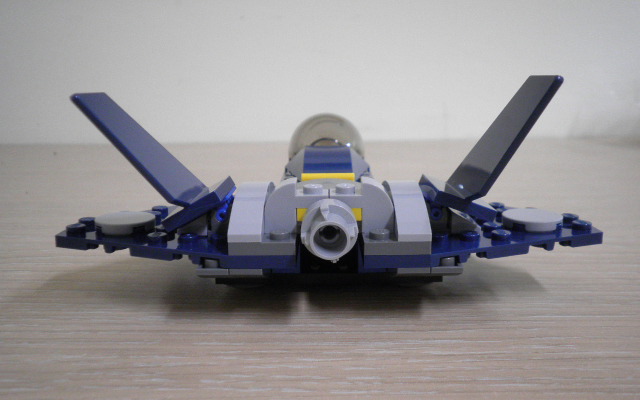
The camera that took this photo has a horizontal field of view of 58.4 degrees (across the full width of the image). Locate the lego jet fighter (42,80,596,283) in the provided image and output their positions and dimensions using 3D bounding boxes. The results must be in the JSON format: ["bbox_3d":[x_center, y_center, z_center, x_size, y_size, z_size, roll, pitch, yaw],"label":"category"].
[{"bbox_3d":[0.003,-0.014,0.202,0.144,0.059,0.161,0,14,0],"label":"lego jet fighter"}]

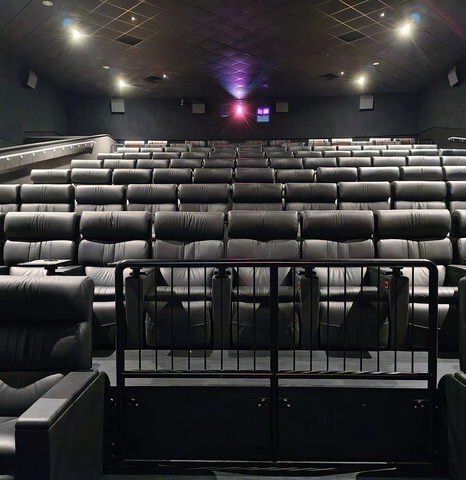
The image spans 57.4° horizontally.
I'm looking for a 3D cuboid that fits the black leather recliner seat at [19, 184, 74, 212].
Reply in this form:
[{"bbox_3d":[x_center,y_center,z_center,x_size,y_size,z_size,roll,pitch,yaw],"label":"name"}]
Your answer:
[{"bbox_3d":[-2.763,-0.211,6.017,0.770,1.170,0.960,0,4,2],"label":"black leather recliner seat"}]

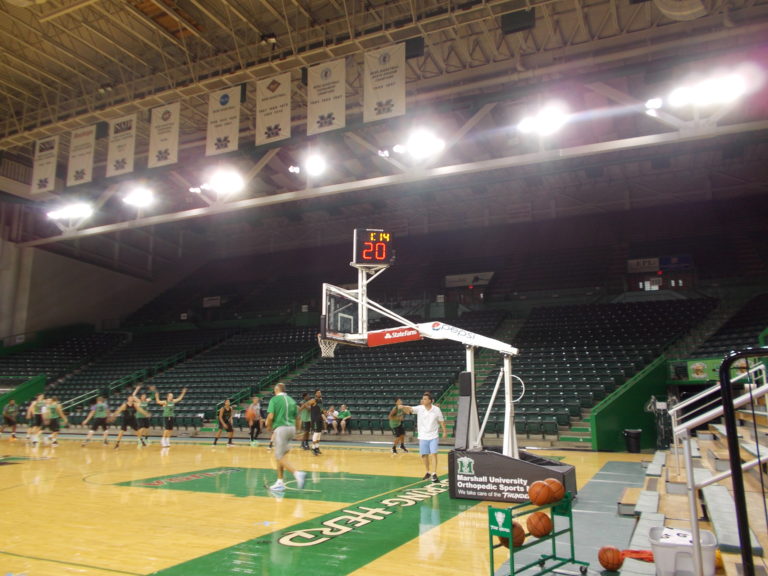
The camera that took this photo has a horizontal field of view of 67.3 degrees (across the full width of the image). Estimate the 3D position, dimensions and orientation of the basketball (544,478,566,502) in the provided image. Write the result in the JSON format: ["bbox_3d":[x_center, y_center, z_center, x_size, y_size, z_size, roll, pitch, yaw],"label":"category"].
[{"bbox_3d":[1.795,2.132,6.080,0.240,0.240,0.240,-5,-12,24],"label":"basketball"}]

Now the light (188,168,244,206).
[{"bbox_3d":[-11.691,-7.162,40.500,3.800,2.000,1.200,-5,-12,24],"label":"light"}]

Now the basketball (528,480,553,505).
[{"bbox_3d":[1.595,2.093,5.870,0.240,0.240,0.240,-5,-12,24],"label":"basketball"}]

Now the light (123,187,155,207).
[{"bbox_3d":[-18.519,-6.841,43.600,2.400,1.400,1.000,-5,-12,24],"label":"light"}]

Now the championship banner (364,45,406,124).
[{"bbox_3d":[0.020,-8.326,23.450,1.840,3.060,0.040,-5,-12,24],"label":"championship banner"}]

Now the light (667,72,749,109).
[{"bbox_3d":[15.598,-9.523,27.812,3.200,1.350,0.800,-5,-13,24],"label":"light"}]

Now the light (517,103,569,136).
[{"bbox_3d":[8.527,-9.065,31.031,2.400,1.450,0.800,-5,-13,24],"label":"light"}]

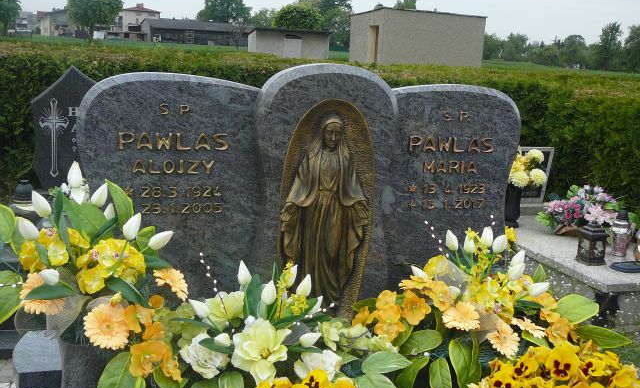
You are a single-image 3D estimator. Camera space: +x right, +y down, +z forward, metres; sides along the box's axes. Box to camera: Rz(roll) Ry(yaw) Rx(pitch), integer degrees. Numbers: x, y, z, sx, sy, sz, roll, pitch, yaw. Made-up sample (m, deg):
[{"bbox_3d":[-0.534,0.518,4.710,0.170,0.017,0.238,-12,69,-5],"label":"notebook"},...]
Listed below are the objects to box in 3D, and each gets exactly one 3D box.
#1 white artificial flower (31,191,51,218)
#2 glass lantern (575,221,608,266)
[{"bbox_3d":[-0.653,0.025,1.690,0.036,0.066,0.036,-31,6,-9],"label":"white artificial flower"},{"bbox_3d":[1.678,0.296,4.450,0.132,0.258,0.132,-1,12,-18],"label":"glass lantern"}]

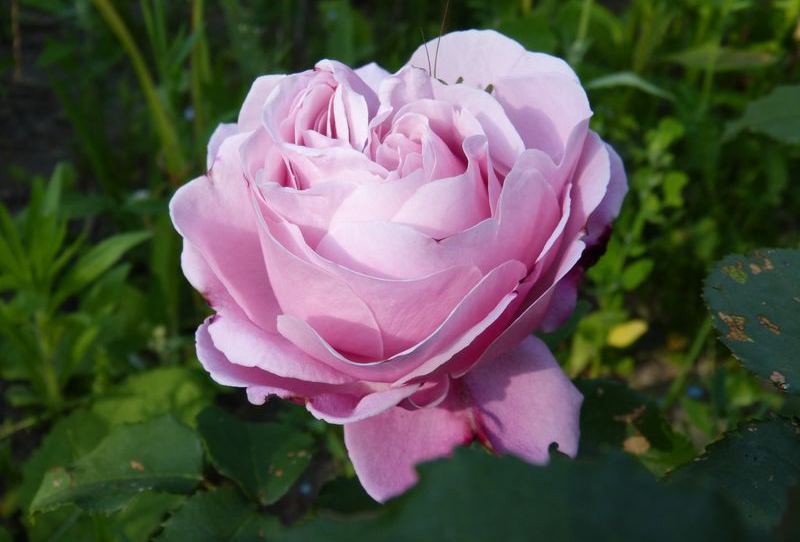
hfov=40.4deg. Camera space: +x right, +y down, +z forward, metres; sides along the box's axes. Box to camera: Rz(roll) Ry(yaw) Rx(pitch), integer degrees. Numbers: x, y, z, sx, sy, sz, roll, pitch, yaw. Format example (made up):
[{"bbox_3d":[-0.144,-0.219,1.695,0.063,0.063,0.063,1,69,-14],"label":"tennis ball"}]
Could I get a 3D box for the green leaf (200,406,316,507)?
[{"bbox_3d":[-0.042,0.053,0.315,0.033,0.009,0.036,-4,44,-4],"label":"green leaf"}]

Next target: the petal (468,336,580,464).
[{"bbox_3d":[0.028,0.030,0.255,0.028,0.029,0.012,-1,6,-9],"label":"petal"}]

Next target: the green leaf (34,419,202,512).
[{"bbox_3d":[-0.085,0.059,0.325,0.048,0.010,0.029,-11,45,-12],"label":"green leaf"}]

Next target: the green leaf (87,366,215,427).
[{"bbox_3d":[-0.085,0.044,0.370,0.042,0.009,0.028,-6,44,-6],"label":"green leaf"}]

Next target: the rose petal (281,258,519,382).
[{"bbox_3d":[0.000,0.011,0.233,0.053,0.021,0.019,0,33,0],"label":"rose petal"}]

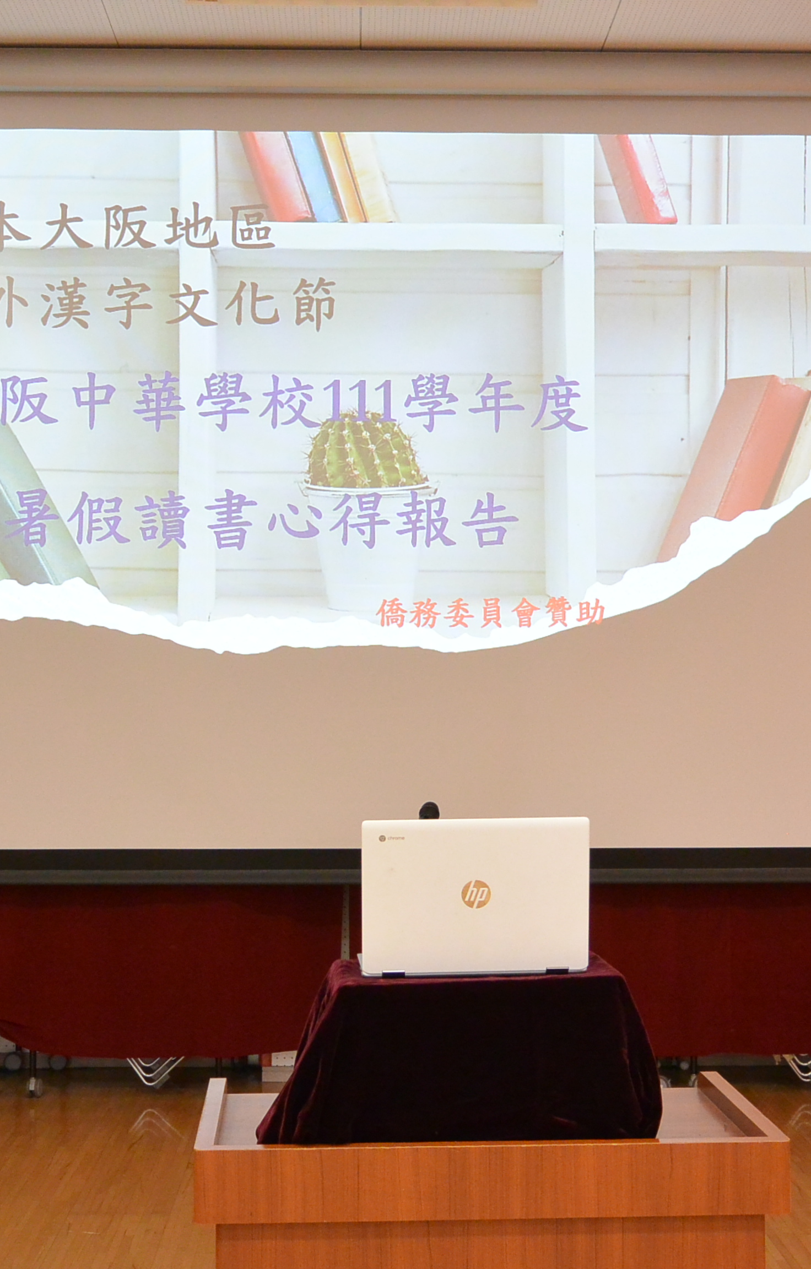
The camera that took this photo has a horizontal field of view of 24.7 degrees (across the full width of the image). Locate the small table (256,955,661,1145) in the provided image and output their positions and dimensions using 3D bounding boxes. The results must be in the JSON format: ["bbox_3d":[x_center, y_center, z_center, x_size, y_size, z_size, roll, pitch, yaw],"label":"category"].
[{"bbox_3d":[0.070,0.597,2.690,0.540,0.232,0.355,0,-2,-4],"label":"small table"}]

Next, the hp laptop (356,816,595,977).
[{"bbox_3d":[0.093,0.377,2.747,0.325,0.227,0.240,0,-3,-4],"label":"hp laptop"}]

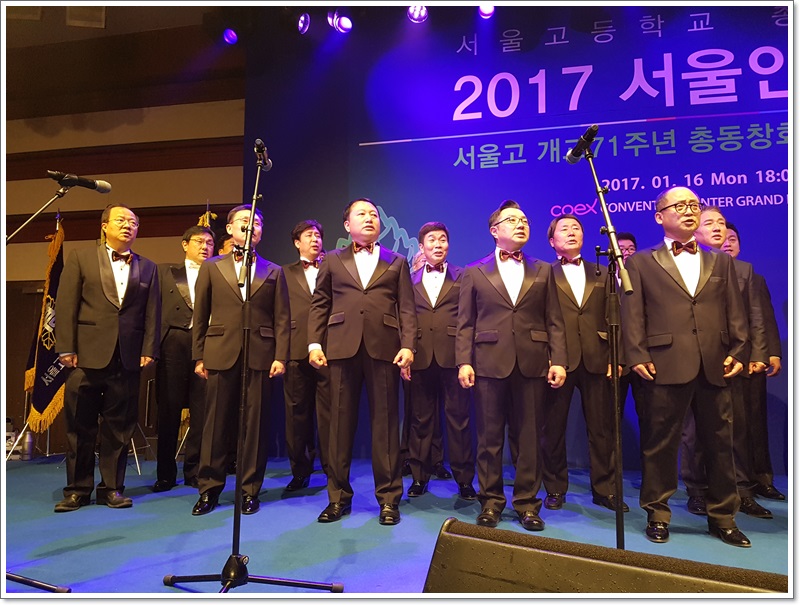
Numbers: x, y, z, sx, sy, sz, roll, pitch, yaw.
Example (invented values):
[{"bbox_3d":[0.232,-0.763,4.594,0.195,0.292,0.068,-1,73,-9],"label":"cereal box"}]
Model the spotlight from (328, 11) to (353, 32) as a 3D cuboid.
[{"bbox_3d":[-0.477,-2.223,4.750,0.180,0.190,0.220,-1,38,12],"label":"spotlight"}]

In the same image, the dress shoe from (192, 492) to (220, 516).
[{"bbox_3d":[-1.100,1.121,3.435,0.105,0.105,0.290,0,-5,6],"label":"dress shoe"}]

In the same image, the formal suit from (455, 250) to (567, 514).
[{"bbox_3d":[0.601,0.419,3.278,0.580,1.417,0.320,0,-5,0],"label":"formal suit"}]

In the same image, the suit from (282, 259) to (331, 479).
[{"bbox_3d":[-0.599,0.427,3.992,0.560,1.449,0.310,1,-5,-8],"label":"suit"}]

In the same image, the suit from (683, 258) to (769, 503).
[{"bbox_3d":[1.852,0.417,3.517,0.570,1.407,0.320,-1,-5,8],"label":"suit"}]

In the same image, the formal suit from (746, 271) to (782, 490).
[{"bbox_3d":[2.157,0.464,3.864,0.560,1.426,0.320,0,-5,5],"label":"formal suit"}]

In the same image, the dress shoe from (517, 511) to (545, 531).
[{"bbox_3d":[0.666,1.100,3.178,0.105,0.105,0.290,0,-5,-4],"label":"dress shoe"}]

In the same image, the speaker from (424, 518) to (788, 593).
[{"bbox_3d":[0.436,0.770,1.266,0.780,0.460,0.520,-3,-5,33],"label":"speaker"}]

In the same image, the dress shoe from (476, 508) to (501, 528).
[{"bbox_3d":[0.480,1.103,3.207,0.105,0.105,0.290,-1,-5,16],"label":"dress shoe"}]

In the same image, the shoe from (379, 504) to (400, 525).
[{"bbox_3d":[-0.055,1.109,3.284,0.105,0.105,0.290,0,-5,0],"label":"shoe"}]

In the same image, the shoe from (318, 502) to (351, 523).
[{"bbox_3d":[-0.335,1.110,3.301,0.105,0.105,0.290,-3,-5,30],"label":"shoe"}]

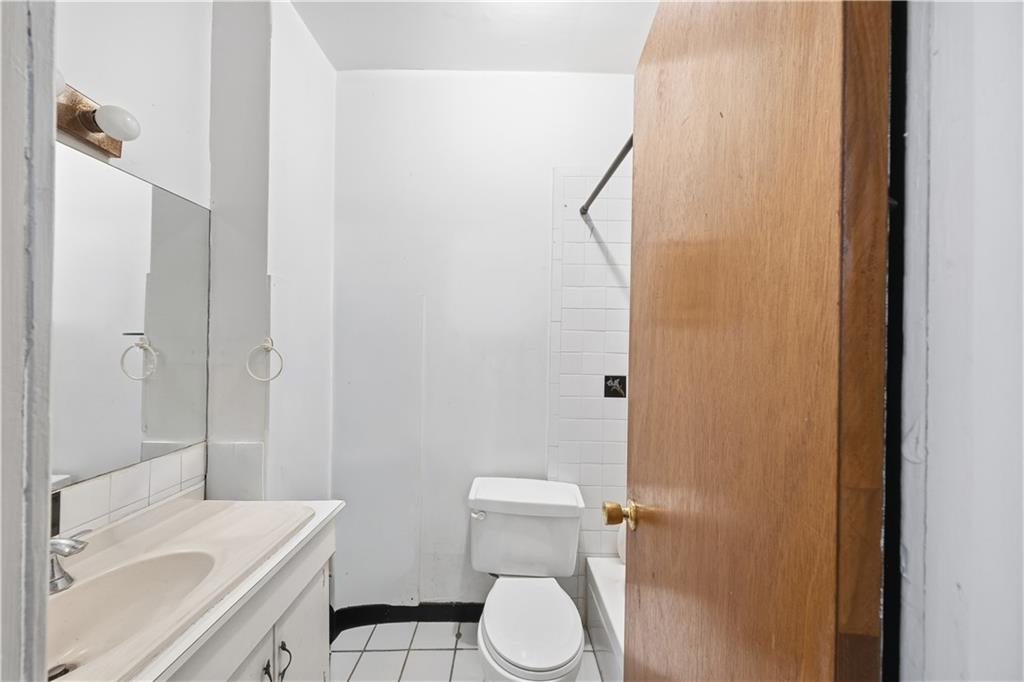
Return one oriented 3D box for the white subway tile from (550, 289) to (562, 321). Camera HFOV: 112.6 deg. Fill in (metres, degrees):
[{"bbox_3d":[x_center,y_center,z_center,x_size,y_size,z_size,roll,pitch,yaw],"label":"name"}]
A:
[{"bbox_3d":[0.222,-0.174,1.696,0.050,0.152,0.010,1,0,0],"label":"white subway tile"}]

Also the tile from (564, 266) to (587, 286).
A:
[{"bbox_3d":[0.307,-0.323,1.696,0.108,0.108,0.010,1,0,0],"label":"tile"}]

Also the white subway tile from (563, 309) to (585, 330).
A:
[{"bbox_3d":[0.300,-0.104,1.692,0.108,0.108,0.010,1,0,-1],"label":"white subway tile"}]

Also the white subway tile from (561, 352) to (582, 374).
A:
[{"bbox_3d":[0.292,0.108,1.689,0.108,0.108,0.010,1,-1,1],"label":"white subway tile"}]

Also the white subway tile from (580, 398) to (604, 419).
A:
[{"bbox_3d":[0.399,0.330,1.677,0.107,0.107,0.010,1,0,0],"label":"white subway tile"}]

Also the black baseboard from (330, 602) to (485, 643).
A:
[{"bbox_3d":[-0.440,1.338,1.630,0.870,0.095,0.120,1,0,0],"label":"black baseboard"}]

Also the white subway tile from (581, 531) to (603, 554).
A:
[{"bbox_3d":[0.396,1.001,1.698,0.108,0.108,0.010,1,0,0],"label":"white subway tile"}]

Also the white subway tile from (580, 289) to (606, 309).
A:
[{"bbox_3d":[0.411,-0.211,1.682,0.107,0.107,0.010,1,0,0],"label":"white subway tile"}]

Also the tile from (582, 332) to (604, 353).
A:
[{"bbox_3d":[0.406,0.005,1.680,0.107,0.107,0.010,1,0,0],"label":"tile"}]

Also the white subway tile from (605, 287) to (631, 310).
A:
[{"bbox_3d":[0.518,-0.214,1.691,0.108,0.108,0.010,1,-1,1],"label":"white subway tile"}]

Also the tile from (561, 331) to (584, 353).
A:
[{"bbox_3d":[0.296,0.004,1.680,0.107,0.107,0.010,1,0,0],"label":"tile"}]

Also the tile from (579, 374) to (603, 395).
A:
[{"bbox_3d":[0.399,0.221,1.690,0.108,0.108,0.010,1,0,-1],"label":"tile"}]

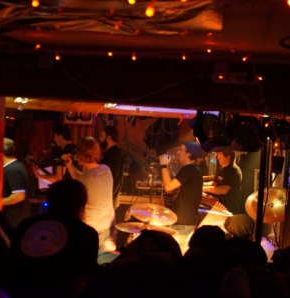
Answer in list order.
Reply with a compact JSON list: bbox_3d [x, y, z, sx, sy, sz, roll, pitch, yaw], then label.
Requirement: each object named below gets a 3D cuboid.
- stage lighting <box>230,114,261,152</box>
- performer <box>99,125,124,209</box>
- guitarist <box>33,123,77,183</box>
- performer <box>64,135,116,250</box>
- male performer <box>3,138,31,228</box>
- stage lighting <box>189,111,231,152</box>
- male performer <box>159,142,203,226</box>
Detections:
[{"bbox_3d":[0.770,-0.119,4.000,0.230,0.250,0.260,1,-23,-22],"label":"stage lighting"},{"bbox_3d":[-0.468,0.586,6.849,0.420,1.800,0.500,3,3,15],"label":"performer"},{"bbox_3d":[-1.128,0.564,6.748,0.560,1.760,0.520,2,3,9],"label":"guitarist"},{"bbox_3d":[-0.552,0.737,5.548,0.500,1.740,0.500,4,4,37],"label":"performer"},{"bbox_3d":[-1.590,0.725,6.197,0.480,1.700,0.520,2,3,6],"label":"male performer"},{"bbox_3d":[0.495,-0.132,3.950,0.260,0.270,0.270,1,-23,-22],"label":"stage lighting"},{"bbox_3d":[0.420,0.786,5.847,0.500,1.720,0.500,2,3,3],"label":"male performer"}]

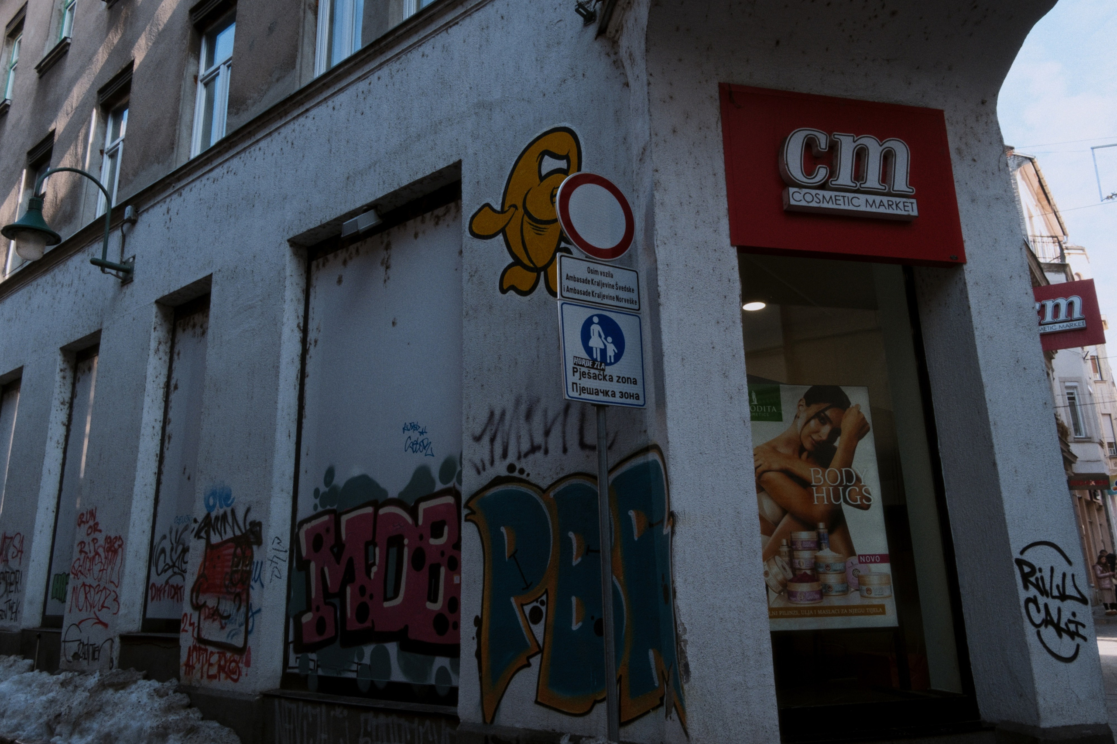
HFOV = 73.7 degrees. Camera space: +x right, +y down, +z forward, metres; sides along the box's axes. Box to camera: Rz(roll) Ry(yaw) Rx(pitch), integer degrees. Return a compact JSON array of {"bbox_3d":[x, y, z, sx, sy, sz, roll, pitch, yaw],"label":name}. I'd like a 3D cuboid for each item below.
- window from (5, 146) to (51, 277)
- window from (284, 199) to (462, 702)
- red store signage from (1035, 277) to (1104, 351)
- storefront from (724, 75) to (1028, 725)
[{"bbox_3d":[-9.312,-2.776,13.312,1.270,2.500,0.250,-12,-18,36],"label":"window"},{"bbox_3d":[-1.619,0.613,6.621,2.450,4.250,0.200,-12,-18,36],"label":"window"},{"bbox_3d":[5.768,-0.627,8.663,0.850,0.770,0.200,-8,-16,25],"label":"red store signage"},{"bbox_3d":[2.059,0.099,5.087,1.840,4.360,0.450,2,-14,-12],"label":"storefront"}]

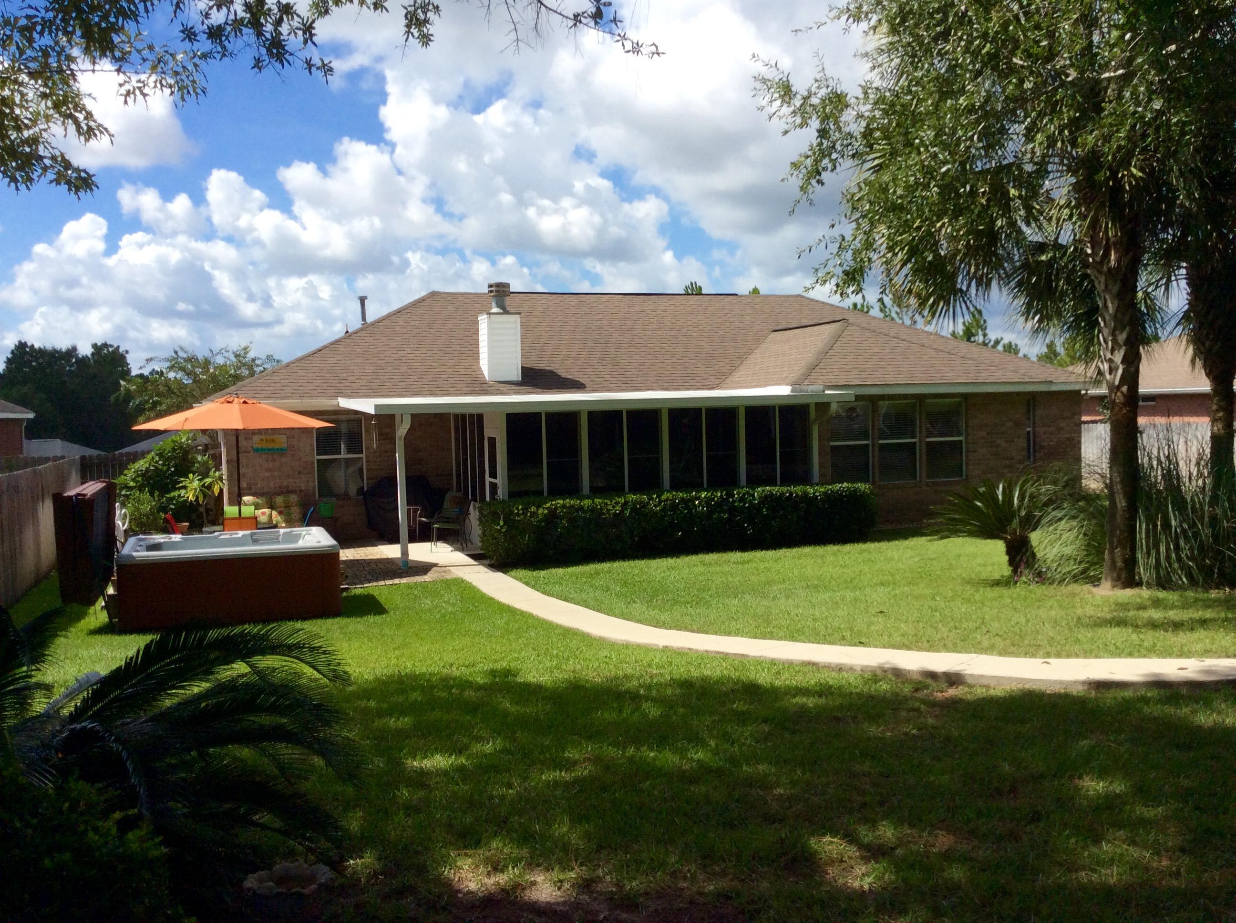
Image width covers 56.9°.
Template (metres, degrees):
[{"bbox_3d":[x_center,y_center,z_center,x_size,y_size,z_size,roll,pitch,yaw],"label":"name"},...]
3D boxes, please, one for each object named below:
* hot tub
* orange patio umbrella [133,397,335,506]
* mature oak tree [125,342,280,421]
[{"bbox_3d":[-4.625,1.329,13.633,2.310,0.870,2.300,-2,3,-19],"label":"hot tub"},{"bbox_3d":[-5.345,0.352,16.057,2.640,2.588,2.640,-2,3,-19],"label":"orange patio umbrella"},{"bbox_3d":[-12.962,-1.347,36.107,5.500,4.717,5.400,-2,3,-19],"label":"mature oak tree"}]

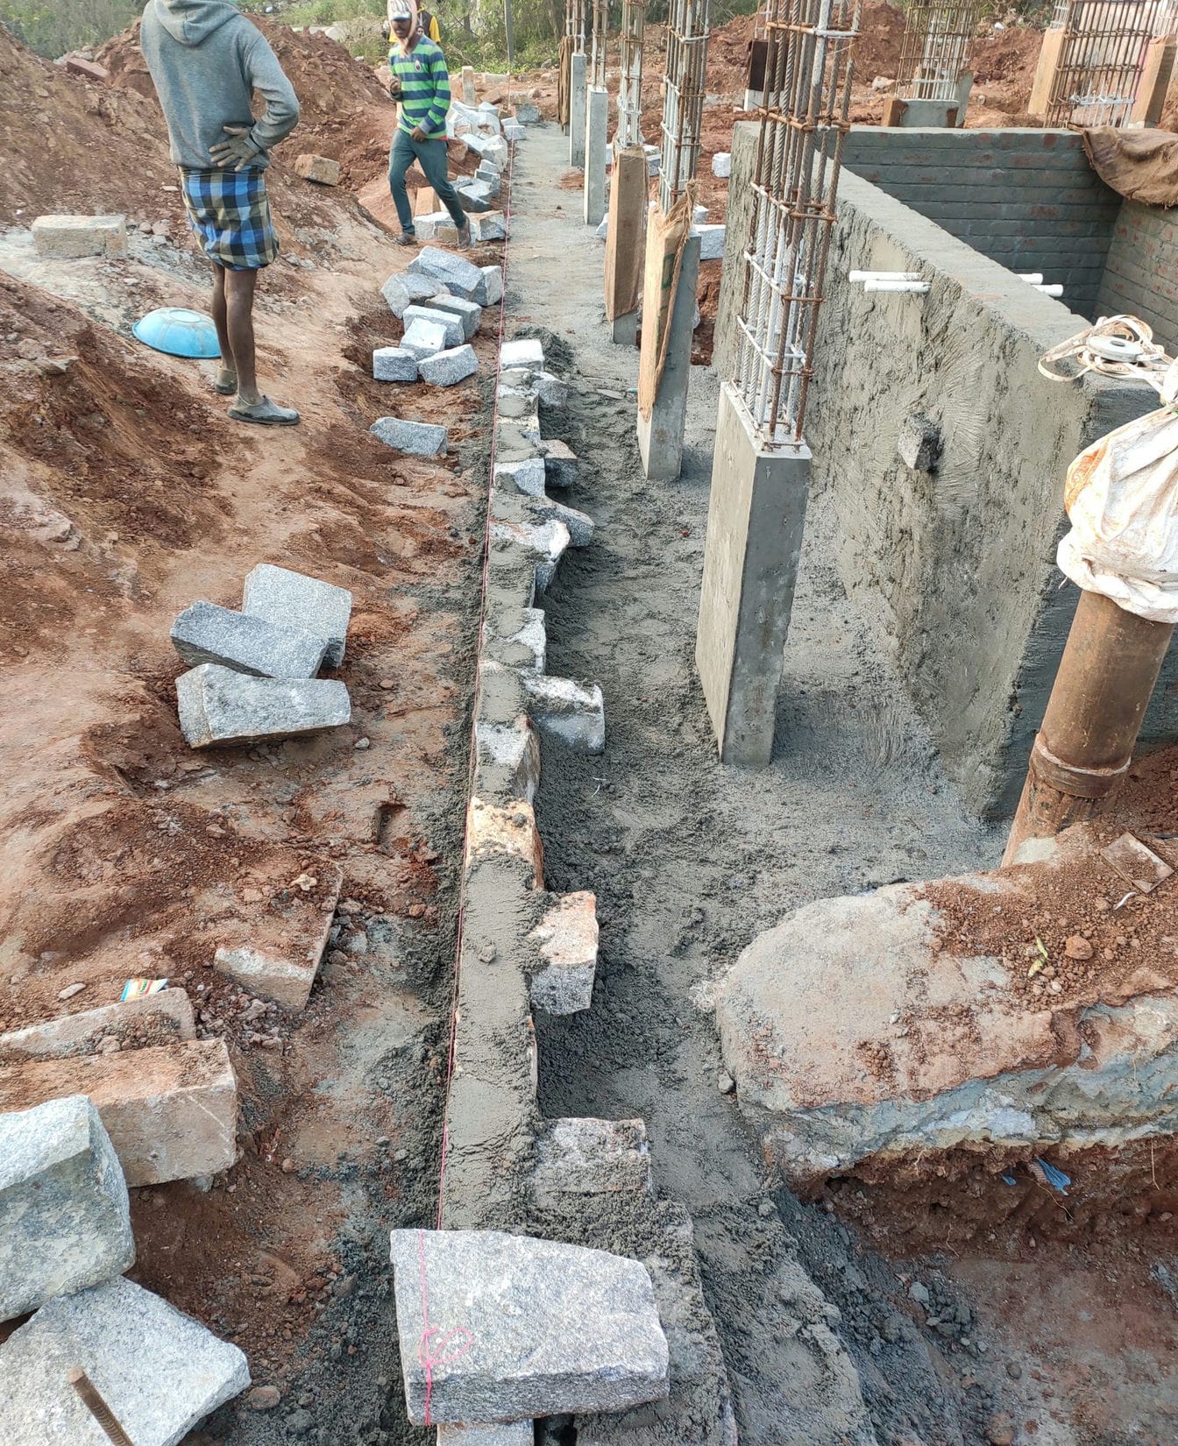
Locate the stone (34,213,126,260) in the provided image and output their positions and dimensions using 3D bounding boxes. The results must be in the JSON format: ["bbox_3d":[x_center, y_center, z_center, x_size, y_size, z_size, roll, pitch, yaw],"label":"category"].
[{"bbox_3d":[-2.700,-2.585,6.021,0.400,0.165,0.200,8,34,9],"label":"stone"}]

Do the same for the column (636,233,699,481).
[{"bbox_3d":[0.344,-1.702,5.122,0.148,1.020,0.580,0,33,-3],"label":"column"}]

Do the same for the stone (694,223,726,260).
[{"bbox_3d":[0.760,-3.064,7.237,0.210,0.175,0.200,-6,35,-9],"label":"stone"}]

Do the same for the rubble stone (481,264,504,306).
[{"bbox_3d":[-0.664,-2.793,7.250,0.220,0.190,0.200,27,42,34],"label":"rubble stone"}]

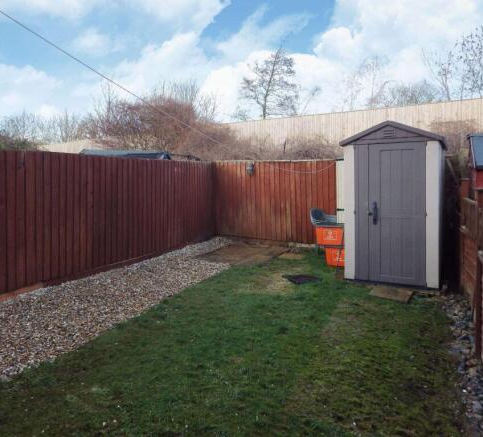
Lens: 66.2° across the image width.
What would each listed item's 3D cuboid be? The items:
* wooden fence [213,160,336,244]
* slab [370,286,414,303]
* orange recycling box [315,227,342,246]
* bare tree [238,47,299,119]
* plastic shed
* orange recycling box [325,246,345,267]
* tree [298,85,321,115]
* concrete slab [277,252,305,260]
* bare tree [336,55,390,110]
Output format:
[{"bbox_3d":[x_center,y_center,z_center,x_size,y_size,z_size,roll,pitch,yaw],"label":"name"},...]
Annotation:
[{"bbox_3d":[0.638,-0.370,7.750,2.650,1.720,0.070,2,5,24],"label":"wooden fence"},{"bbox_3d":[1.802,0.927,4.422,0.450,0.050,0.500,3,6,33],"label":"slab"},{"bbox_3d":[1.409,0.264,6.007,0.420,0.320,0.470,1,5,7],"label":"orange recycling box"},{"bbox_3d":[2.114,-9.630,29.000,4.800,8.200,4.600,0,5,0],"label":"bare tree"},{"bbox_3d":[2.324,-0.246,5.442,1.280,2.050,1.820,3,6,28],"label":"plastic shed"},{"bbox_3d":[1.542,0.576,6.007,0.420,0.320,0.470,1,5,7],"label":"orange recycling box"},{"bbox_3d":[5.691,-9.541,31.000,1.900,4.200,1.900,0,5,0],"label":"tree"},{"bbox_3d":[0.877,0.687,6.502,0.450,0.050,0.450,2,5,20],"label":"concrete slab"},{"bbox_3d":[11.199,-11.107,34.000,5.200,7.800,5.000,0,5,0],"label":"bare tree"}]

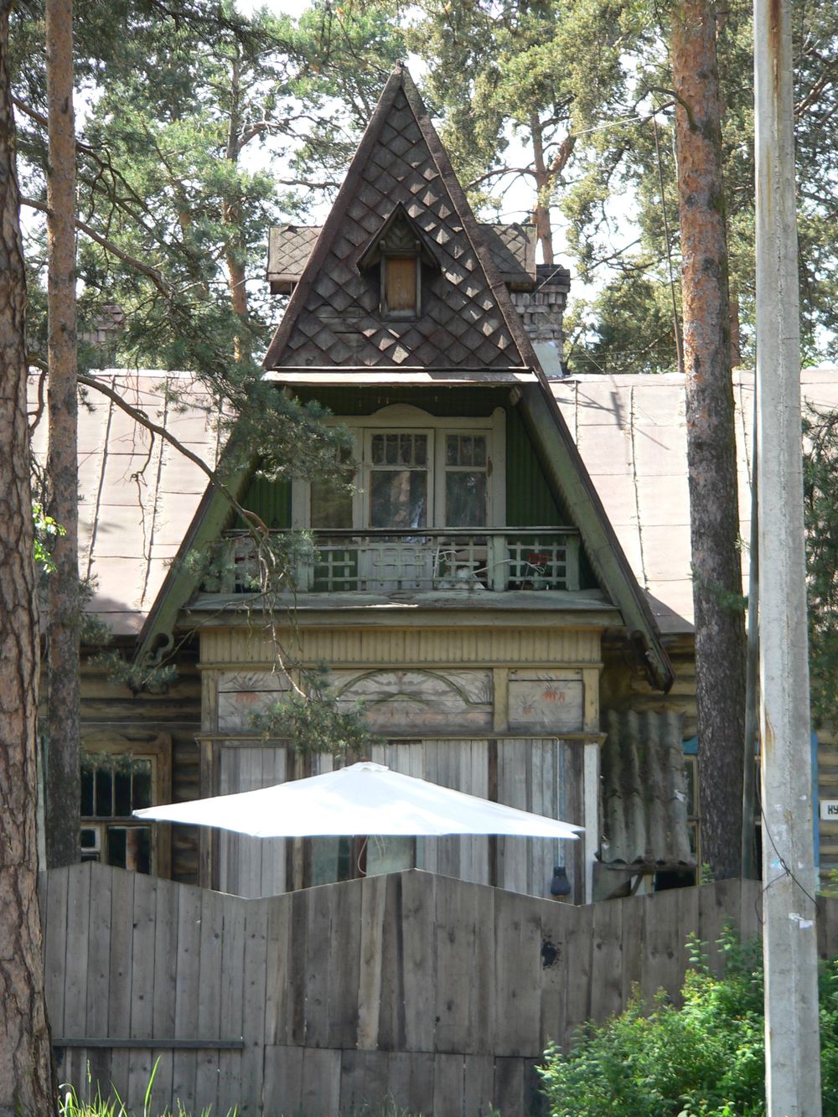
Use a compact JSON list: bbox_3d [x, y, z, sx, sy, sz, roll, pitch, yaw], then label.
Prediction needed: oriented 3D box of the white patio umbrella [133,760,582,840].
[{"bbox_3d":[-0.386,2.480,33.400,2.900,2.450,2.900,0,-4,0],"label":"white patio umbrella"}]

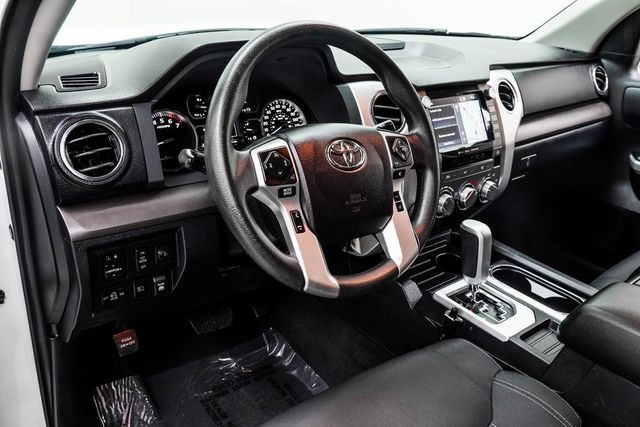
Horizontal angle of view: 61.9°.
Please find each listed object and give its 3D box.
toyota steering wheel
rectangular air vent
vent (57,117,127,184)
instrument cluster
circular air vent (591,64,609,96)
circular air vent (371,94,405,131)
[{"bbox_3d":[0.011,-0.073,0.759,0.386,0.386,0.100,-15,2,-36],"label":"toyota steering wheel"},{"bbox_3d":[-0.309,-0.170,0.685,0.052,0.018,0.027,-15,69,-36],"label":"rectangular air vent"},{"bbox_3d":[-0.295,-0.082,0.690,0.085,0.085,0.033,-15,6,-36],"label":"vent"},{"bbox_3d":[-0.152,-0.150,0.944,0.345,0.135,0.050,-15,8,-36],"label":"instrument cluster"},{"bbox_3d":[0.776,-0.372,1.486,0.085,0.085,0.033,-15,6,-36],"label":"circular air vent"},{"bbox_3d":[0.118,-0.180,0.956,0.078,0.078,0.032,-13,4,-31],"label":"circular air vent"}]

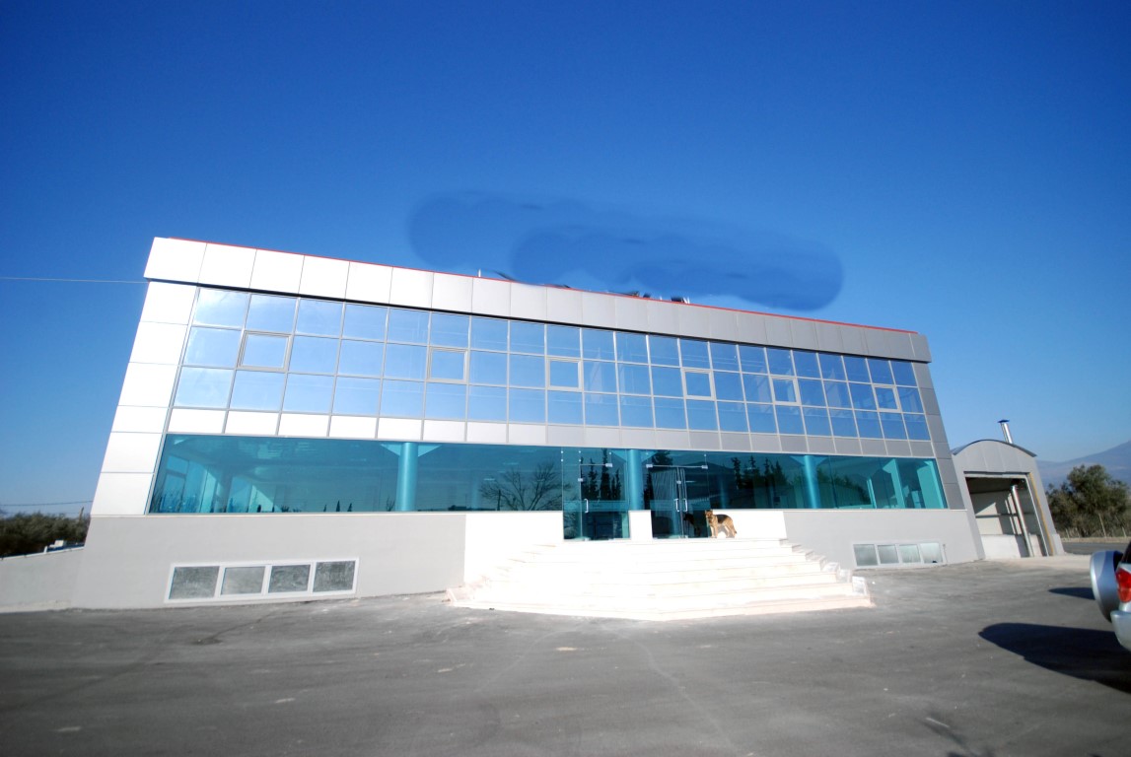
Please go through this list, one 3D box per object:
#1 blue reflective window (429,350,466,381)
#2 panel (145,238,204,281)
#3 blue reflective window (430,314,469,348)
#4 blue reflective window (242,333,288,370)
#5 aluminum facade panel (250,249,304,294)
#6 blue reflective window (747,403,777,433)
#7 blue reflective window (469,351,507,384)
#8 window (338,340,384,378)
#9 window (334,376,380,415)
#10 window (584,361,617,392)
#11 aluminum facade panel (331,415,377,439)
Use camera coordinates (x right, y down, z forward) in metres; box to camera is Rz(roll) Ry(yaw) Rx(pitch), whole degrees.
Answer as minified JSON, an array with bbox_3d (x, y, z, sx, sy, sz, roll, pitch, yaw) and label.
[{"bbox_3d":[-3.615,-0.396,14.625,1.212,1.113,0.080,4,-18,-16],"label":"blue reflective window"},{"bbox_3d":[-10.366,-3.124,12.608,1.188,1.188,0.100,4,-18,-16],"label":"panel"},{"bbox_3d":[-3.483,-1.441,14.363,1.152,1.068,0.100,4,-18,-16],"label":"blue reflective window"},{"bbox_3d":[-8.072,-0.714,12.722,1.116,1.024,0.100,4,-18,-16],"label":"blue reflective window"},{"bbox_3d":[-8.063,-2.957,13.262,1.188,1.188,0.100,4,-18,-16],"label":"aluminum facade panel"},{"bbox_3d":[6.923,1.414,16.612,1.165,1.065,0.080,4,-18,-16],"label":"blue reflective window"},{"bbox_3d":[-2.314,-0.305,14.363,1.116,1.044,0.080,4,-19,-16],"label":"blue reflective window"},{"bbox_3d":[-5.577,-0.527,12.926,1.114,1.015,0.060,4,-18,-16],"label":"window"},{"bbox_3d":[-5.697,0.495,12.925,1.142,1.042,0.080,4,-18,-16],"label":"window"},{"bbox_3d":[1.105,-0.043,14.812,1.114,1.015,0.060,4,-18,-16],"label":"window"},{"bbox_3d":[-5.550,1.289,12.363,1.114,0.558,0.060,4,-18,-16],"label":"aluminum facade panel"}]

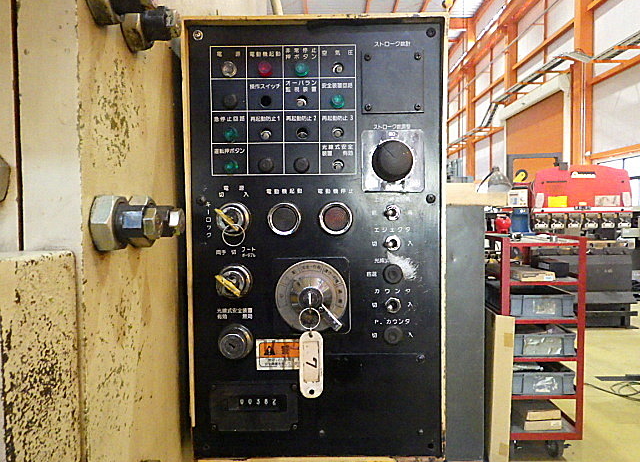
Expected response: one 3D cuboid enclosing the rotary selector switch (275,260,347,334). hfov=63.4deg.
[{"bbox_3d":[-0.008,0.068,0.515,0.075,0.074,0.035,0,2,0],"label":"rotary selector switch"}]

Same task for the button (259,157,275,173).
[{"bbox_3d":[-0.054,-0.067,0.523,0.016,0.016,0.008,0,2,0],"label":"button"}]

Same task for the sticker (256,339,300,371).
[{"bbox_3d":[-0.039,0.129,0.535,0.051,0.033,0.001,0,2,0],"label":"sticker"}]

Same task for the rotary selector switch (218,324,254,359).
[{"bbox_3d":[-0.086,0.114,0.522,0.035,0.035,0.025,0,2,0],"label":"rotary selector switch"}]

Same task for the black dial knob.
[{"bbox_3d":[0.075,-0.071,0.515,0.041,0.041,0.023,0,2,0],"label":"black dial knob"}]

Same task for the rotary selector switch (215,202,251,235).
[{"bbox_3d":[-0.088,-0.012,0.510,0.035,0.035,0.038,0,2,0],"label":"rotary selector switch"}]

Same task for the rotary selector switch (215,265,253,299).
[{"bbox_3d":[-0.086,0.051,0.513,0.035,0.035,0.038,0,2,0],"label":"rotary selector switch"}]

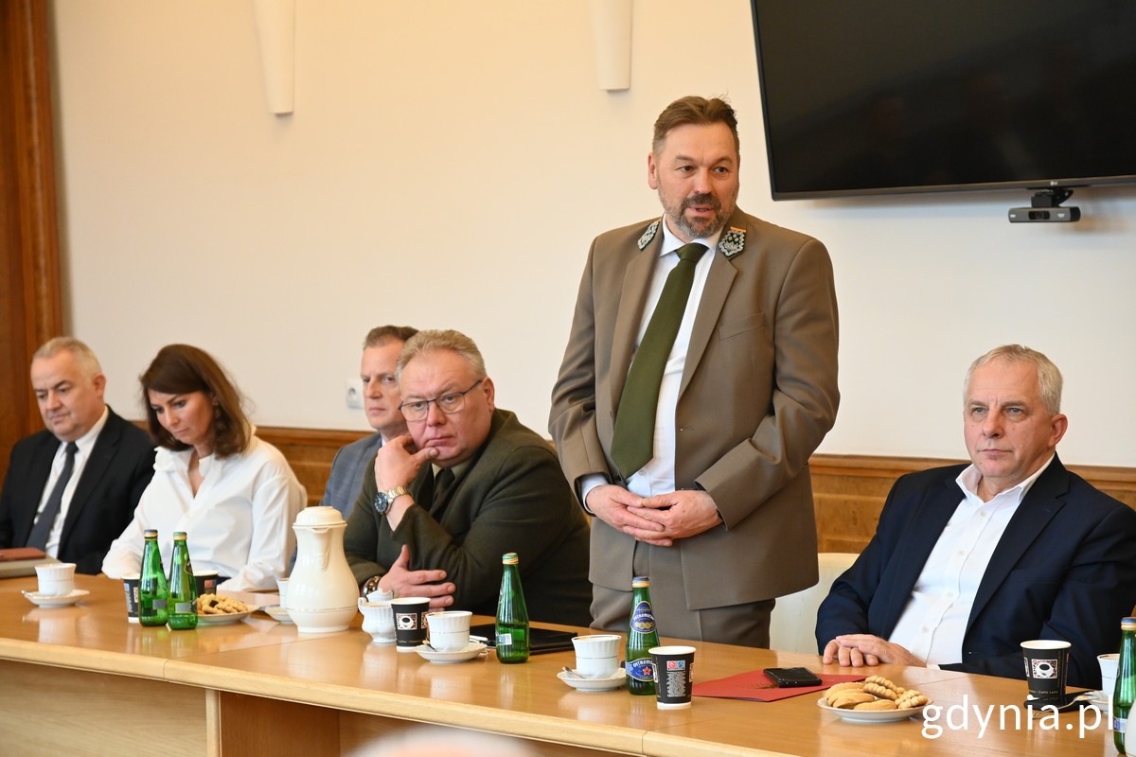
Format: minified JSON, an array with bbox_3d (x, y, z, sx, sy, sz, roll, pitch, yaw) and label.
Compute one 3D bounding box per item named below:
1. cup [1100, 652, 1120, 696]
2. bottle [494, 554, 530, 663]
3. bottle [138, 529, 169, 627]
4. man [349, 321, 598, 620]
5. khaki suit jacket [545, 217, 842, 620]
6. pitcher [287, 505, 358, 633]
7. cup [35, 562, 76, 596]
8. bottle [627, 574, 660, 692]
[{"bbox_3d":[0.889,0.478,5.291,0.088,0.068,0.098,-1,2,9],"label":"cup"},{"bbox_3d":[-0.104,0.423,6.102,0.061,0.199,0.061,-2,2,-1],"label":"bottle"},{"bbox_3d":[-0.863,0.414,6.867,0.061,0.199,0.061,-2,2,-7],"label":"bottle"},{"bbox_3d":[-0.200,0.557,6.910,0.570,1.300,0.720,0,3,33],"label":"man"},{"bbox_3d":[0.254,0.063,6.550,0.570,0.770,0.340,-1,3,25],"label":"khaki suit jacket"},{"bbox_3d":[-0.498,0.383,6.699,0.148,0.252,0.175,-2,2,-7],"label":"pitcher"},{"bbox_3d":[-1.123,0.445,7.275,0.088,0.068,0.098,-2,2,-9],"label":"cup"},{"bbox_3d":[0.125,0.436,5.626,0.061,0.199,0.061,-2,2,1],"label":"bottle"}]

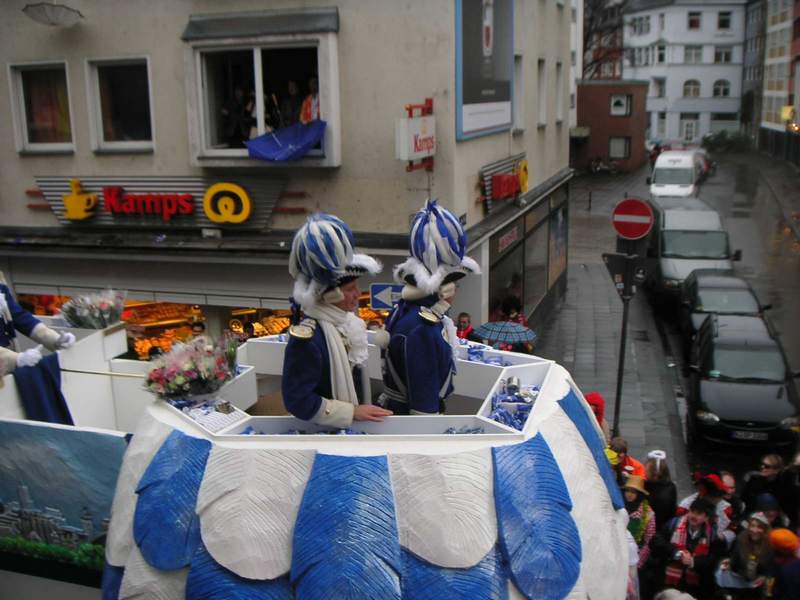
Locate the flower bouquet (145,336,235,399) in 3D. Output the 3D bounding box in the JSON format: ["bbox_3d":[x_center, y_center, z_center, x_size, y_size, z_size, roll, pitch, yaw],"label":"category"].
[{"bbox_3d":[-1.072,0.350,4.450,0.420,0.260,0.310,-1,12,0],"label":"flower bouquet"}]

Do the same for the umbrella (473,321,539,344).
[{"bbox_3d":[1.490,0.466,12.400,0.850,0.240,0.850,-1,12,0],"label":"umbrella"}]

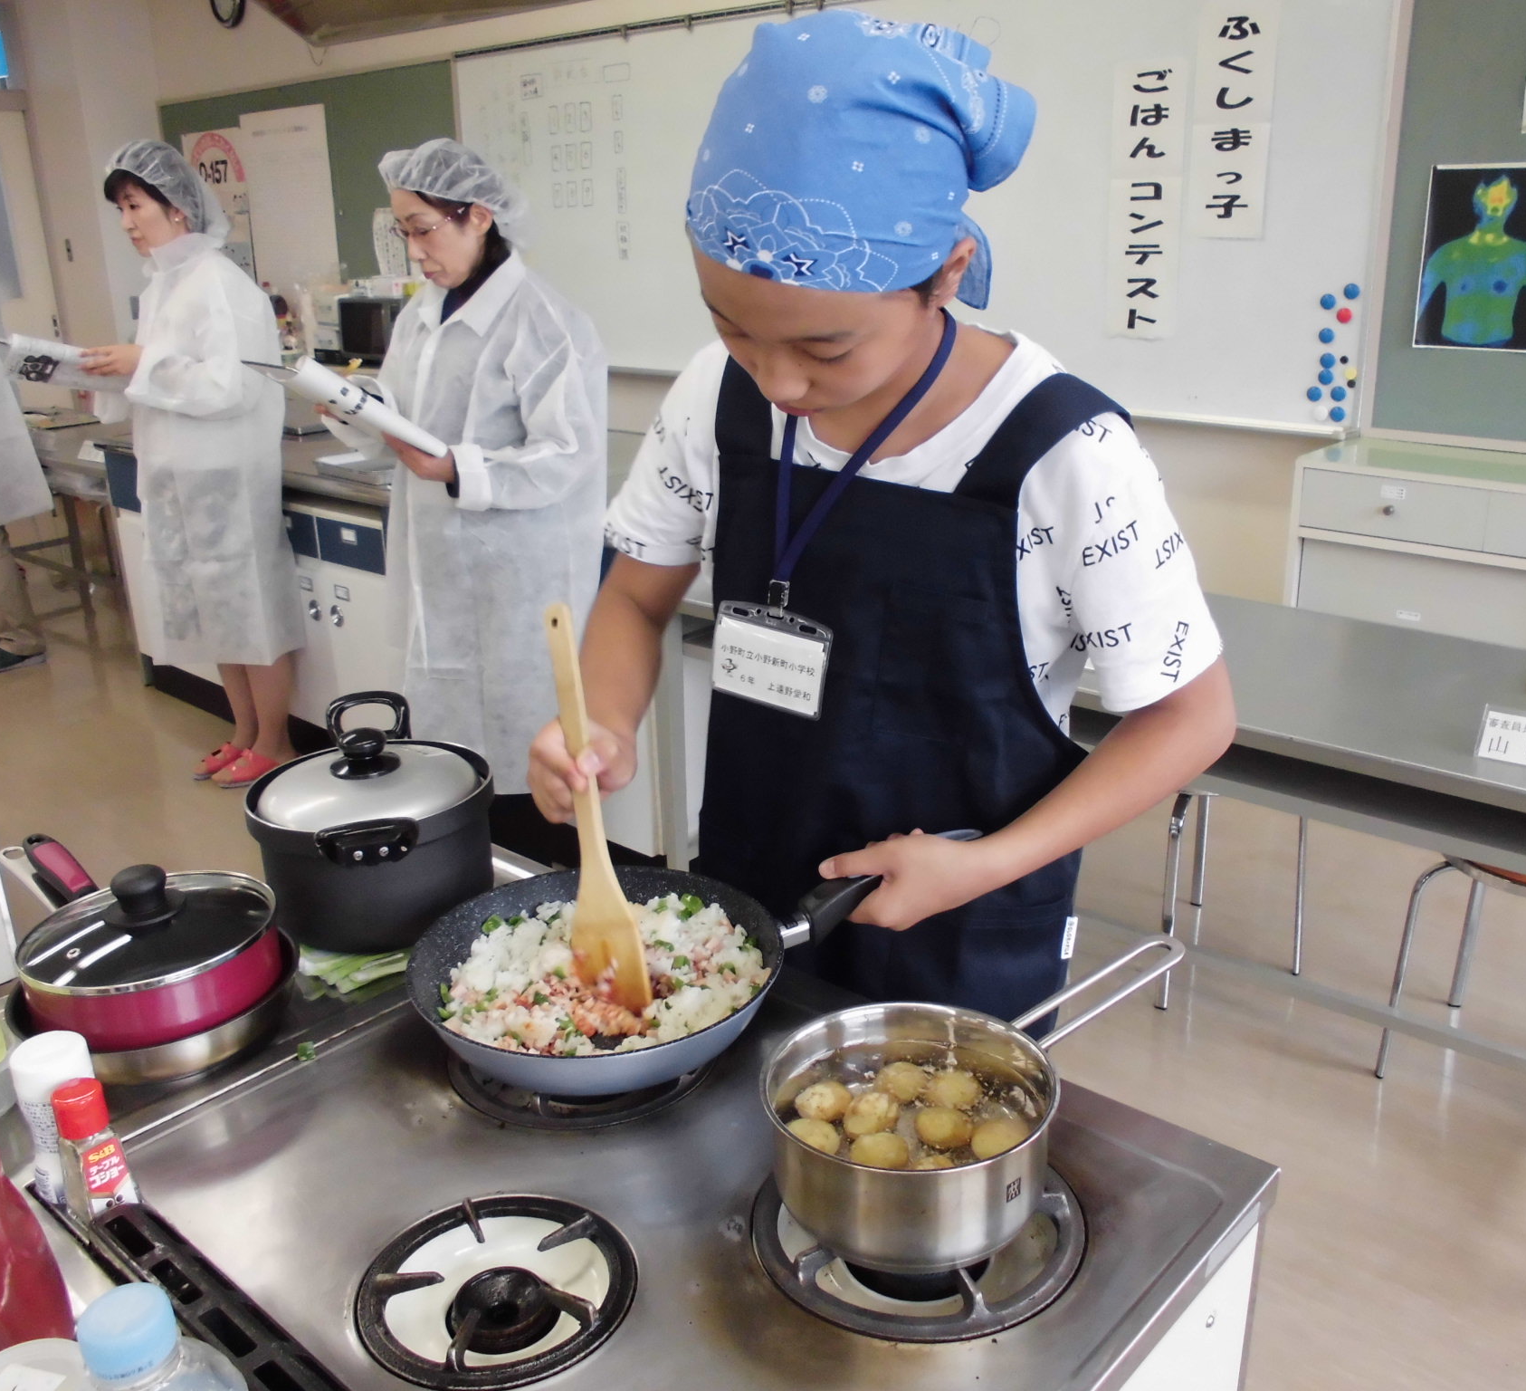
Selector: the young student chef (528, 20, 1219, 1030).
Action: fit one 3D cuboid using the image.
[{"bbox_3d":[0.083,0.231,1.202,0.500,1.500,0.440,11,23,33],"label":"young student chef"}]

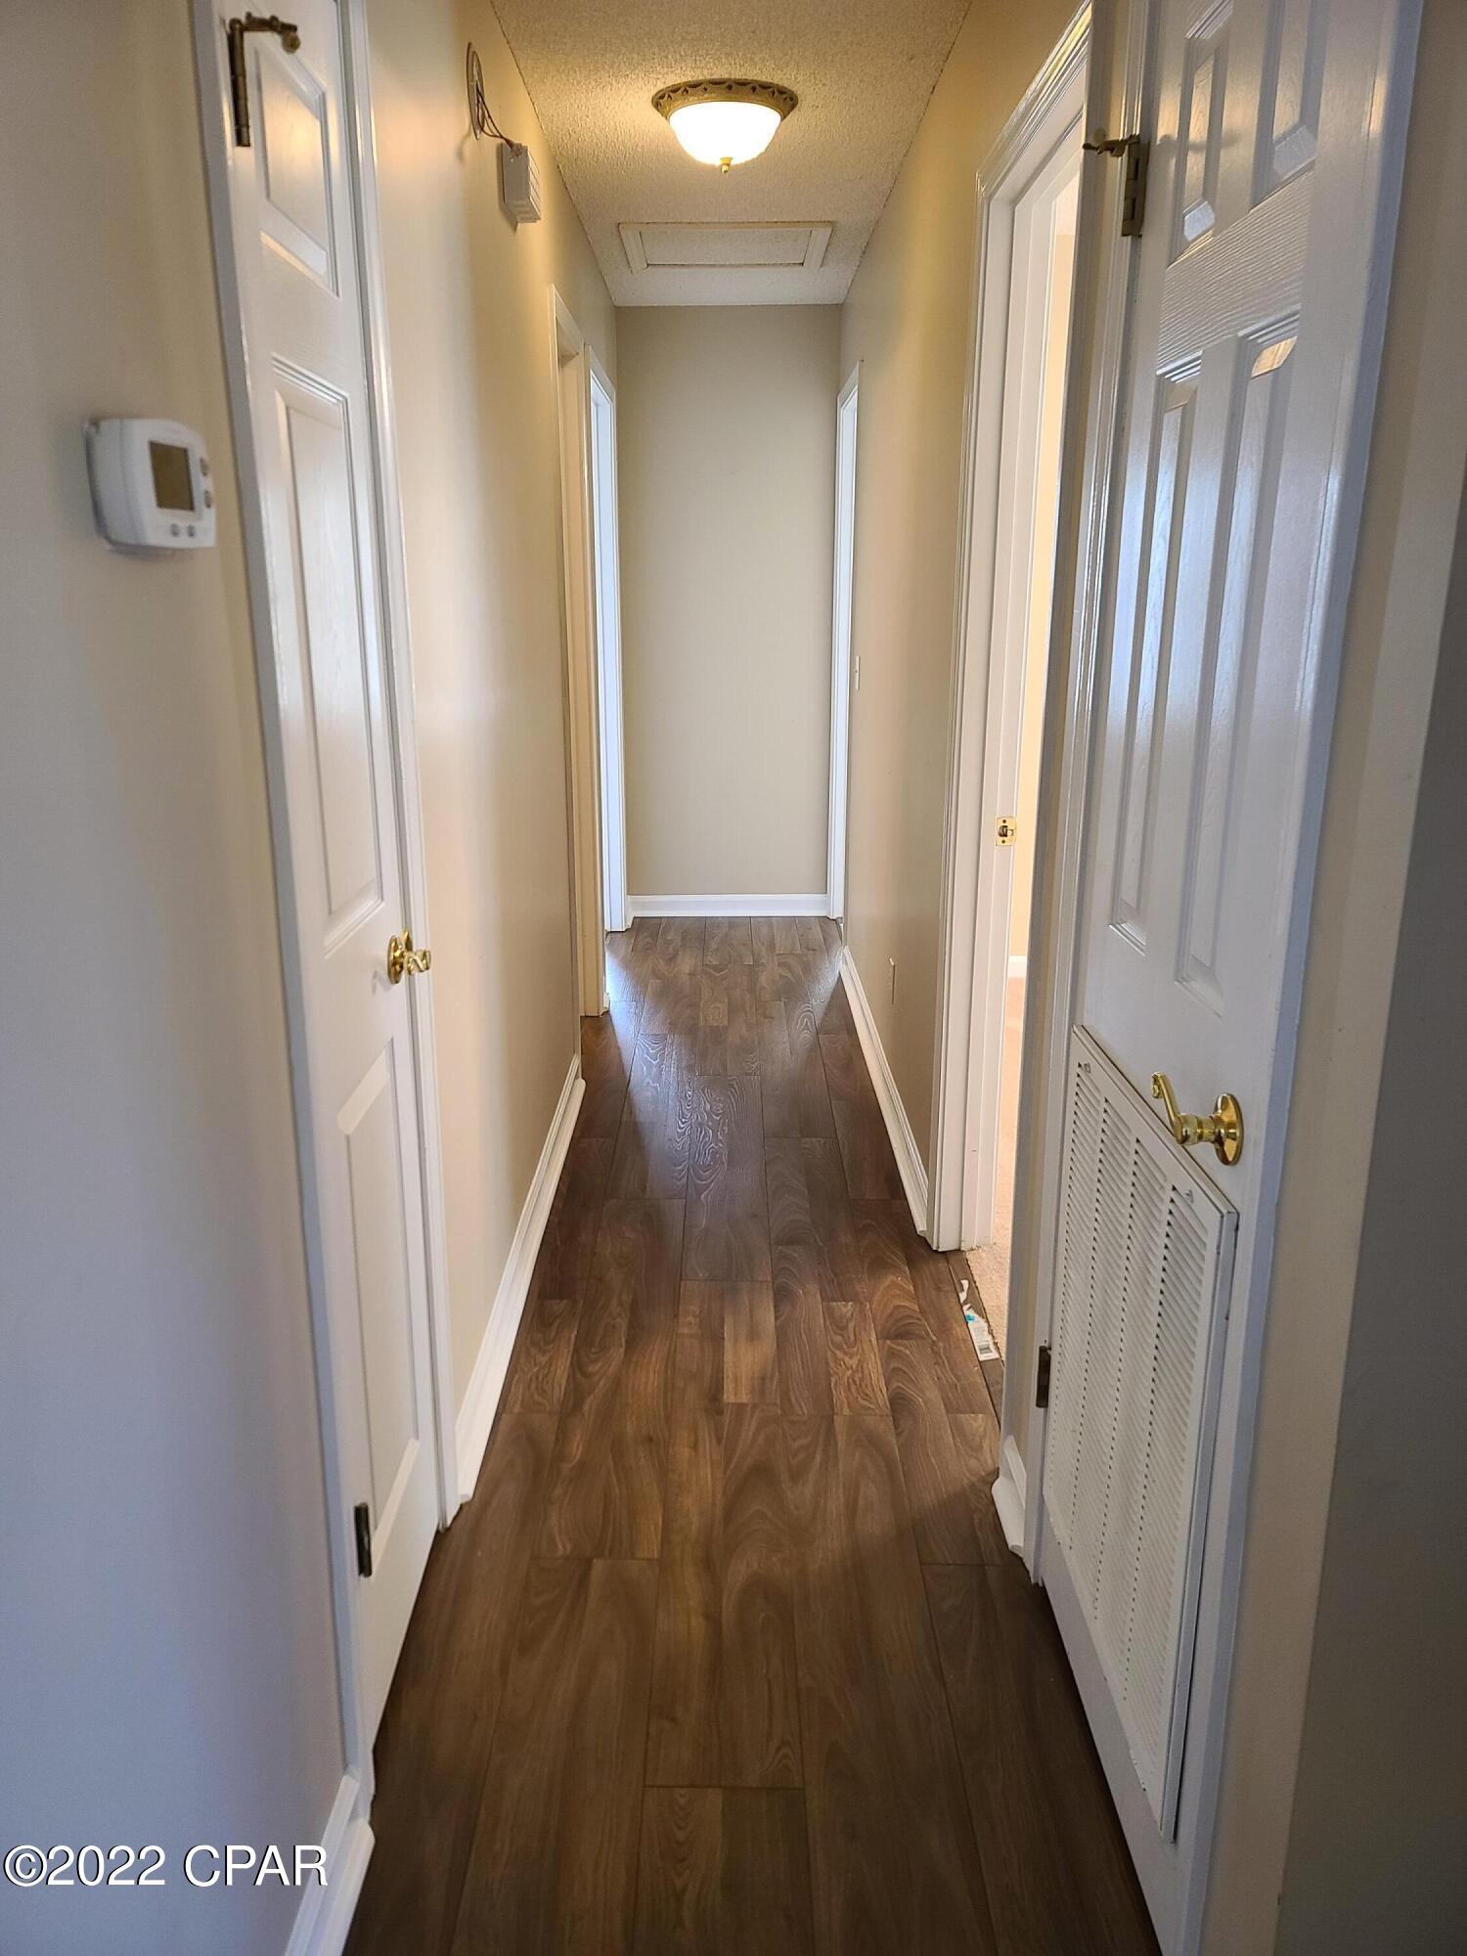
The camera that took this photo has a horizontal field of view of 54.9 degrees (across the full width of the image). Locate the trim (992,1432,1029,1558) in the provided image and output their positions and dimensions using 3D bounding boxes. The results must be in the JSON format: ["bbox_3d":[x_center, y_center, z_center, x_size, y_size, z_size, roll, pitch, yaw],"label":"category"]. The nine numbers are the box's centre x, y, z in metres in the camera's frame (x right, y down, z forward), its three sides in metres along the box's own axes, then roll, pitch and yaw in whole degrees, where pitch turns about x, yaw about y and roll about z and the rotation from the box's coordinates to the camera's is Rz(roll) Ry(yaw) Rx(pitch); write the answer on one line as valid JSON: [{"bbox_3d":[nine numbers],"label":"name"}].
[{"bbox_3d":[0.434,0.801,2.194,0.028,0.108,0.150,0,16,0],"label":"trim"}]

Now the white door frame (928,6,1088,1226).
[{"bbox_3d":[0.496,-0.292,2.389,0.132,2.105,0.870,0,16,0],"label":"white door frame"}]

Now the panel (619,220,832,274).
[{"bbox_3d":[-0.026,-2.321,4.500,0.645,0.020,0.615,0,16,0],"label":"panel"}]

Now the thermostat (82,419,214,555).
[{"bbox_3d":[-0.414,-0.350,1.011,0.036,0.090,0.125,0,16,0],"label":"thermostat"}]

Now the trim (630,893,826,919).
[{"bbox_3d":[-0.018,-0.313,6.133,0.876,0.106,0.022,0,16,0],"label":"trim"}]

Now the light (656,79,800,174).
[{"bbox_3d":[-0.017,-1.880,3.160,0.322,0.138,0.322,0,16,0],"label":"light"}]

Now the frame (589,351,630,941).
[{"bbox_3d":[-0.509,-1.070,5.140,0.141,2.105,1.080,0,16,0],"label":"frame"}]

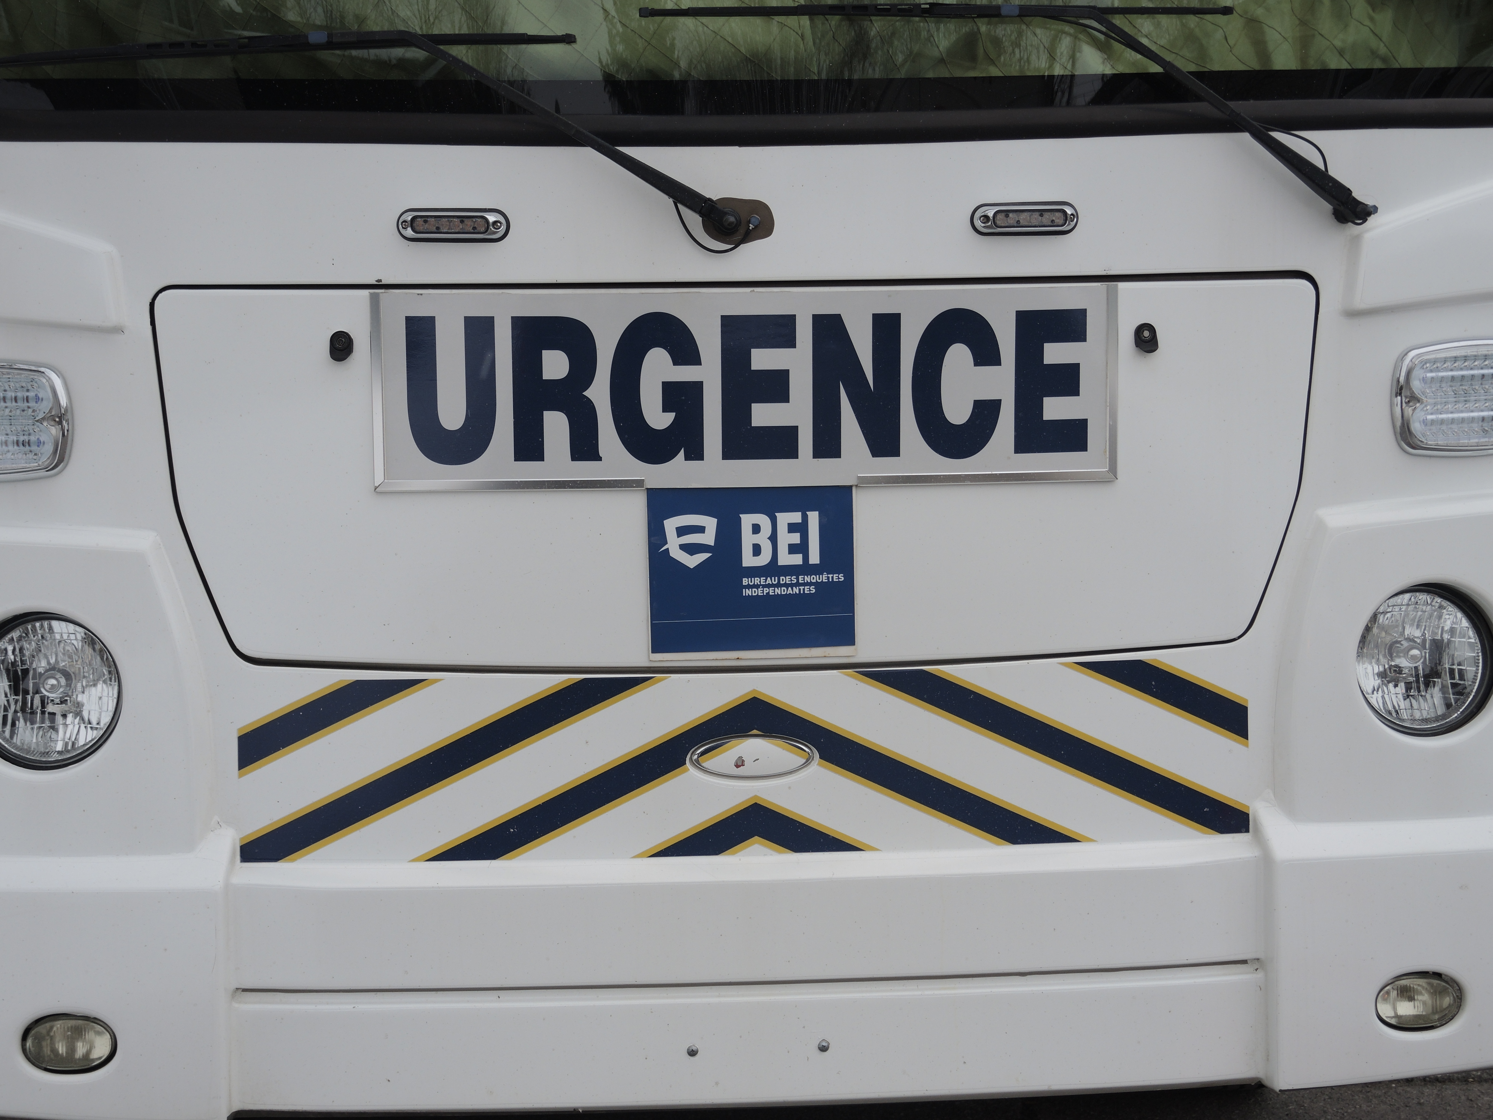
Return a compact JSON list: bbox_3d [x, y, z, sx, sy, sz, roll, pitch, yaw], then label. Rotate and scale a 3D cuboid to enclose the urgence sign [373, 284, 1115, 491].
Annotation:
[{"bbox_3d":[0.003,-0.210,3.470,0.912,0.244,0.022,-1,6,-4],"label":"urgence sign"}]

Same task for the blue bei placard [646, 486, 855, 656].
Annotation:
[{"bbox_3d":[0.006,0.016,3.494,0.254,0.213,0.010,-1,6,-4],"label":"blue bei placard"}]

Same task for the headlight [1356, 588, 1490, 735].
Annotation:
[{"bbox_3d":[0.846,0.124,3.593,0.178,0.180,0.095,-1,6,-4],"label":"headlight"}]

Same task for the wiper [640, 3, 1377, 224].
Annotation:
[{"bbox_3d":[0.328,-0.561,3.584,0.914,0.287,0.140,-1,6,-4],"label":"wiper"}]

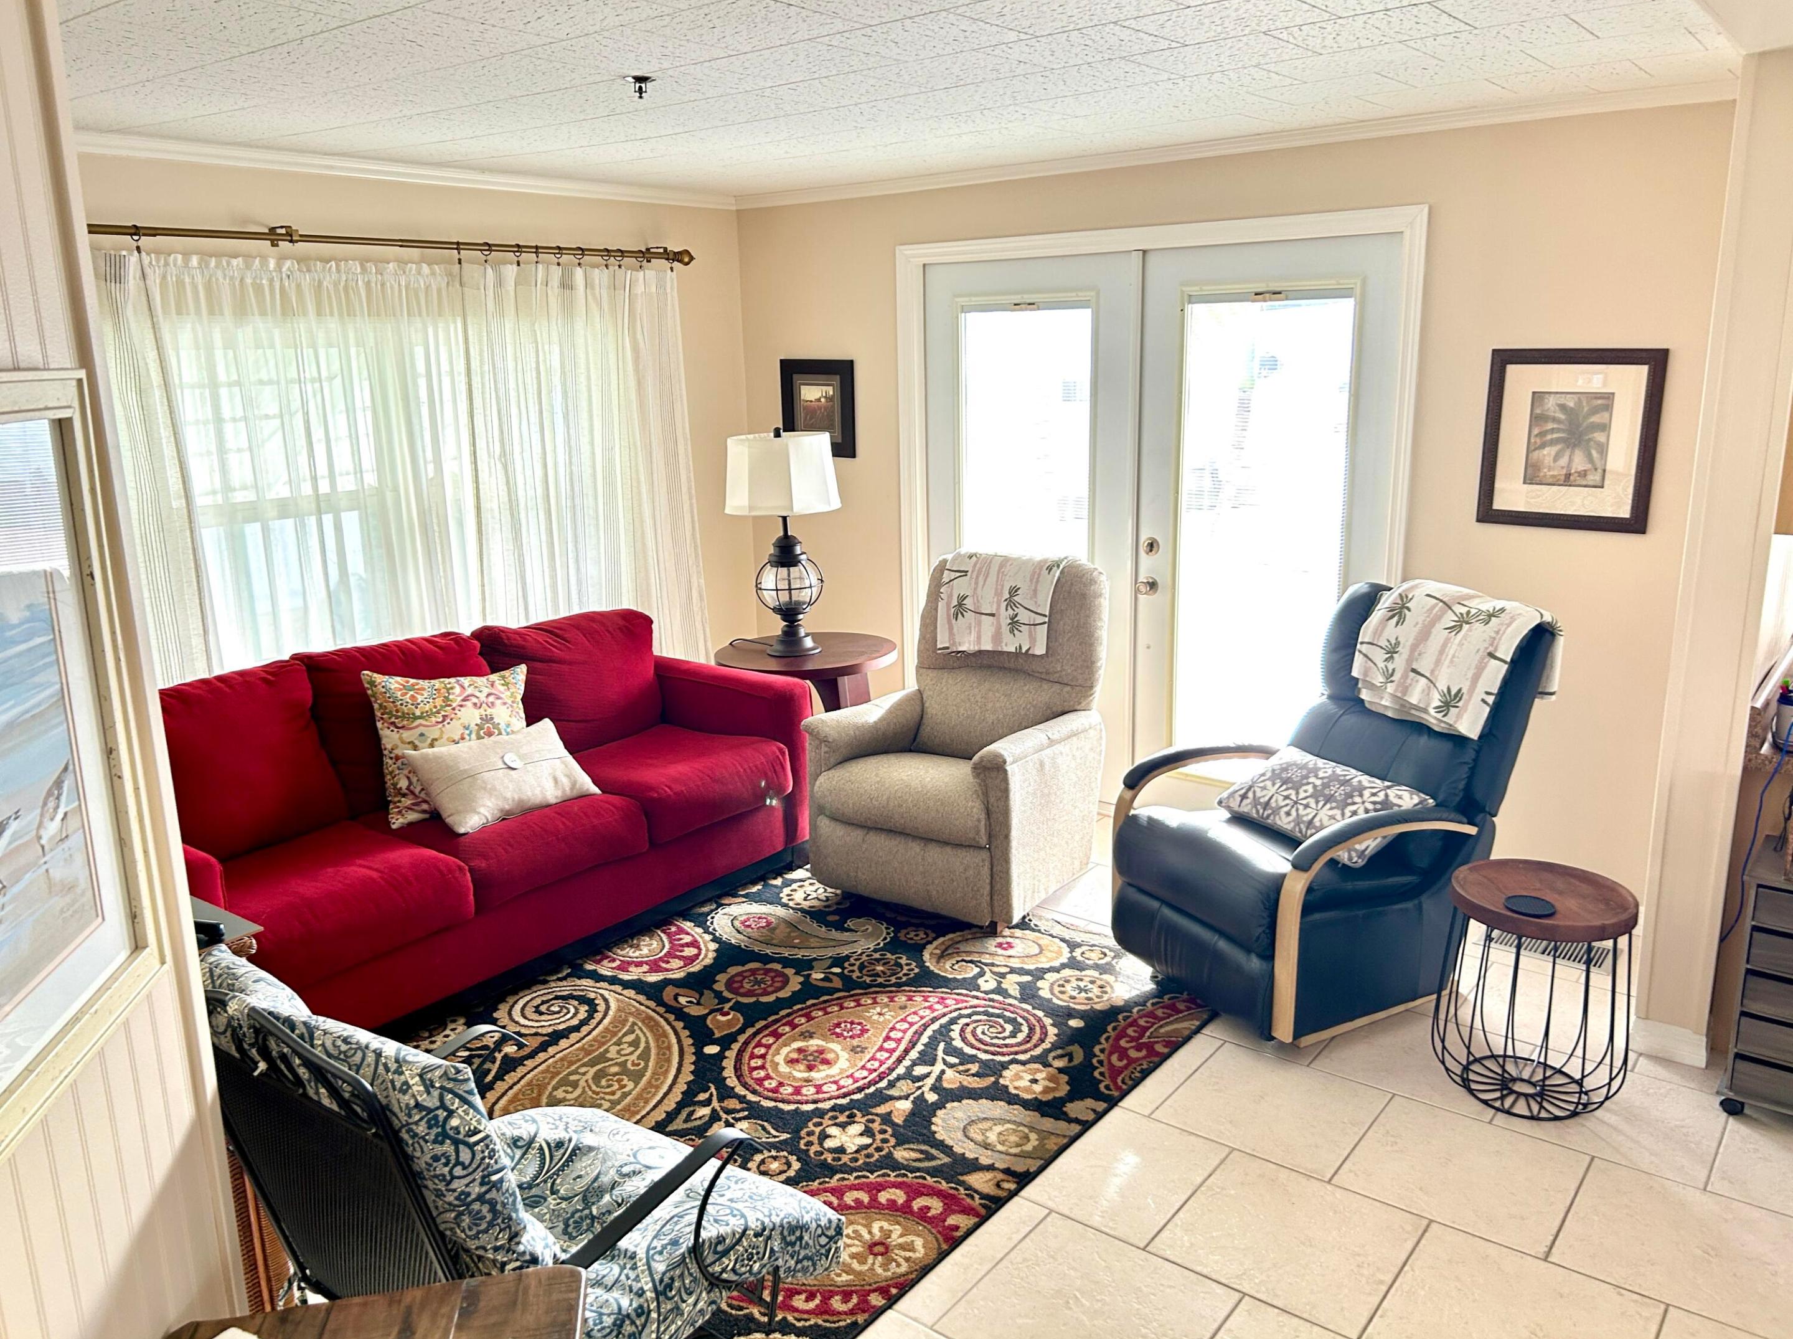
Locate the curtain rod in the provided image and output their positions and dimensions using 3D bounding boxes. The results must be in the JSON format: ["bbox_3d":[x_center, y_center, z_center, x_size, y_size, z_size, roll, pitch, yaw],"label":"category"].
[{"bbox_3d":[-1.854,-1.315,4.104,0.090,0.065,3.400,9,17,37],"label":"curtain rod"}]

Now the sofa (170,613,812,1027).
[{"bbox_3d":[-1.346,0.411,4.138,0.950,0.910,2.180,10,18,39],"label":"sofa"}]

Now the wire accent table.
[{"bbox_3d":[1.530,0.771,3.232,0.440,0.510,0.440,9,17,37],"label":"wire accent table"}]

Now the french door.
[{"bbox_3d":[0.861,-0.463,4.913,1.820,2.040,0.060,9,17,37],"label":"french door"}]

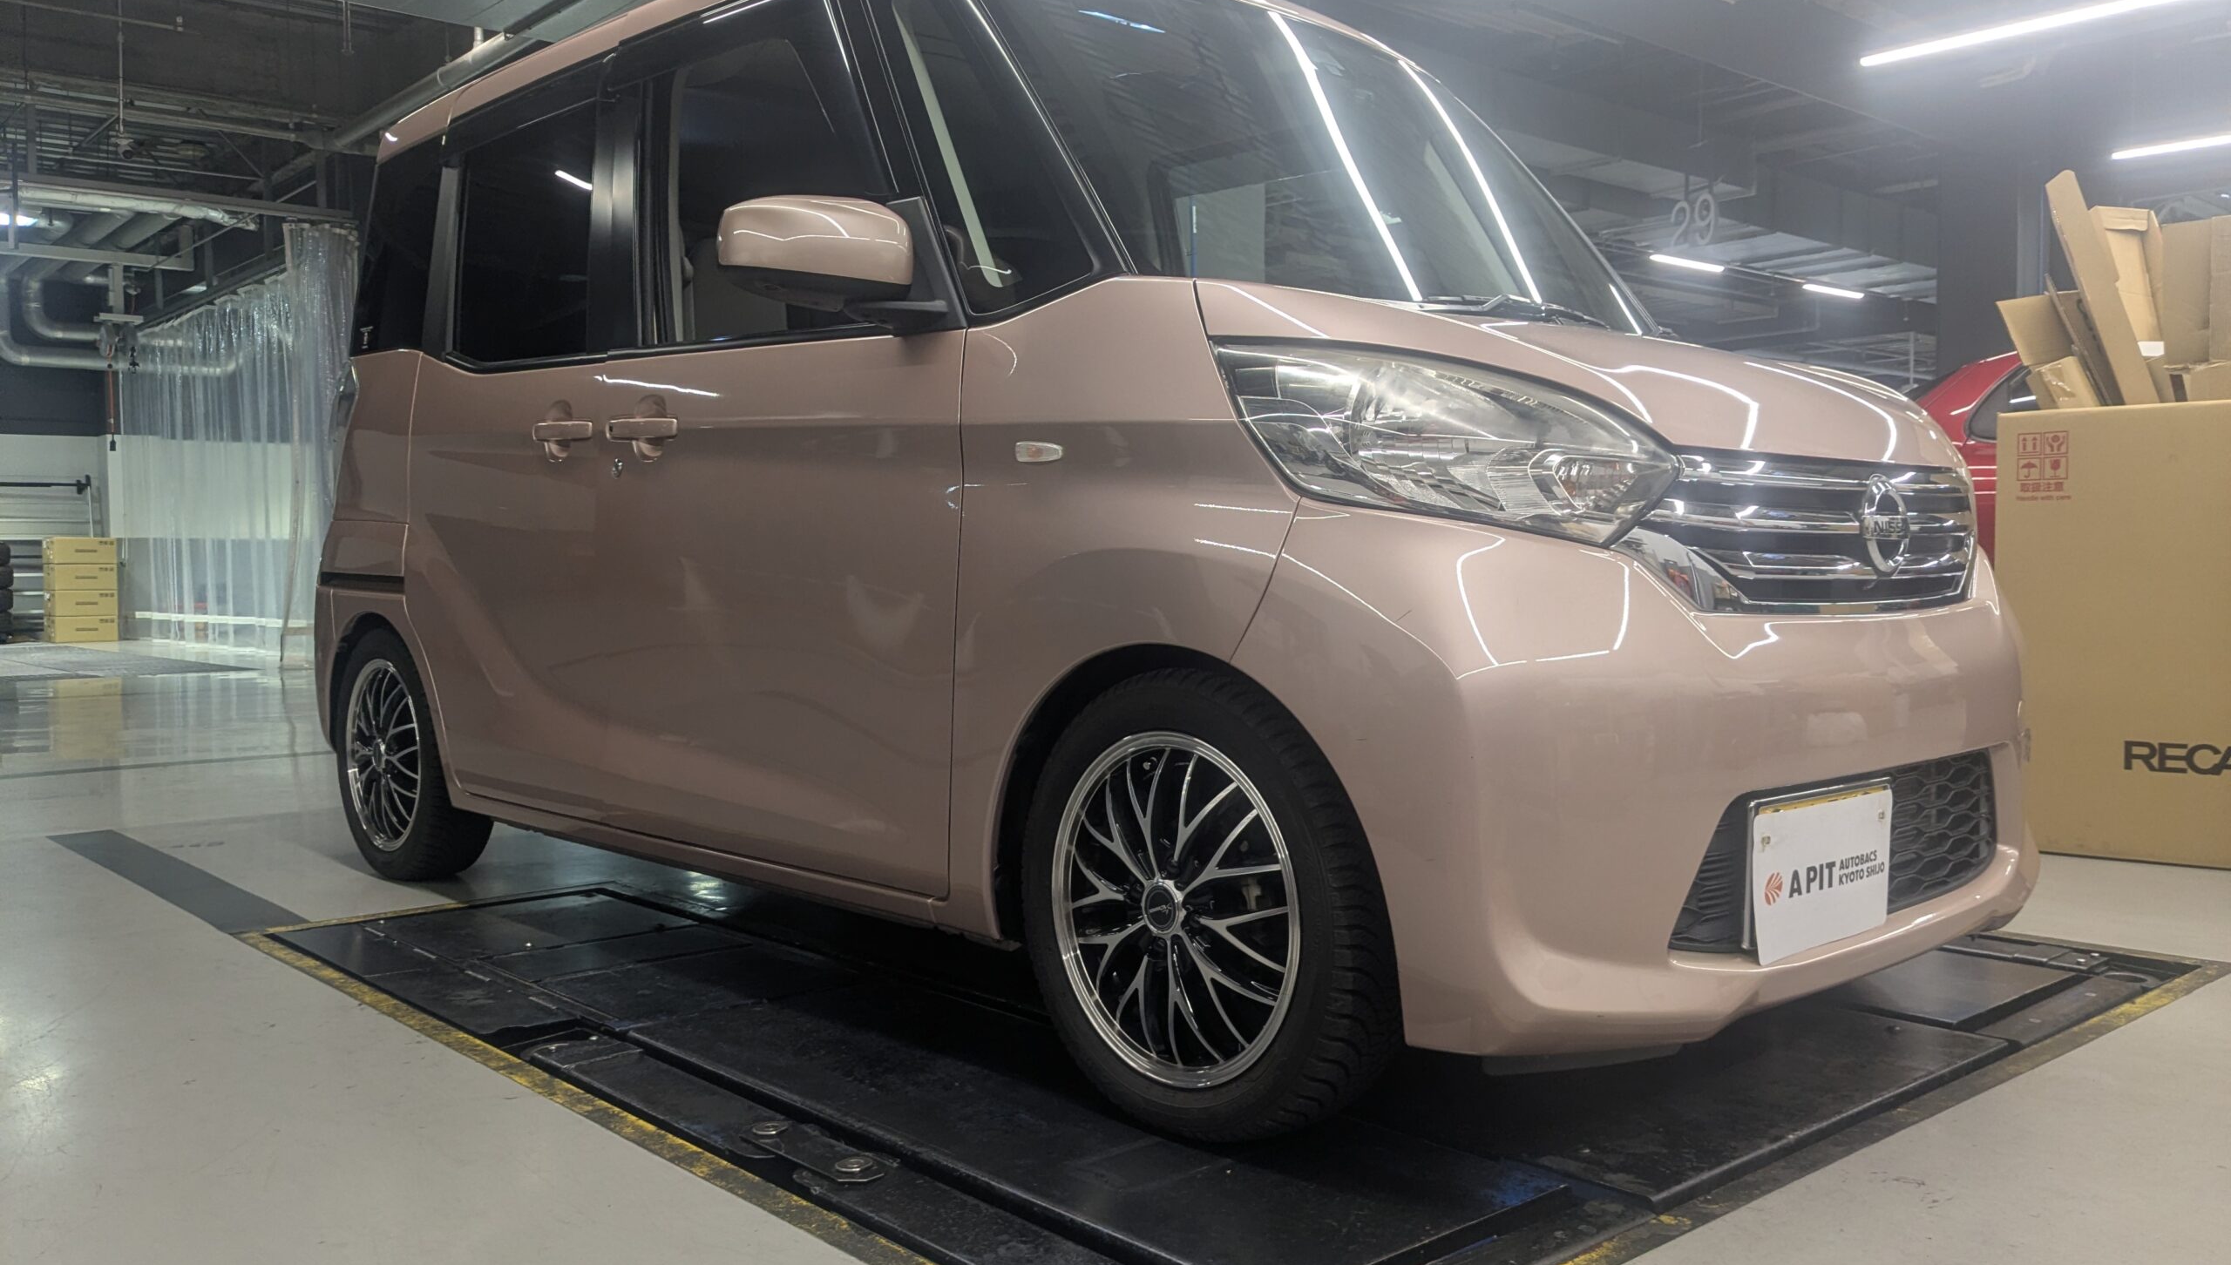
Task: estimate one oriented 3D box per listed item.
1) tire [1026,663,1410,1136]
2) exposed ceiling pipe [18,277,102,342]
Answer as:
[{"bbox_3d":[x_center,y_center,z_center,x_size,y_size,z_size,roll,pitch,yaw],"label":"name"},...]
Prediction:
[{"bbox_3d":[0.121,0.324,2.115,0.168,0.562,0.562,-1,2,-43],"label":"tire"},{"bbox_3d":[-8.880,-2.718,14.667,0.600,0.530,0.170,-3,4,-41],"label":"exposed ceiling pipe"}]

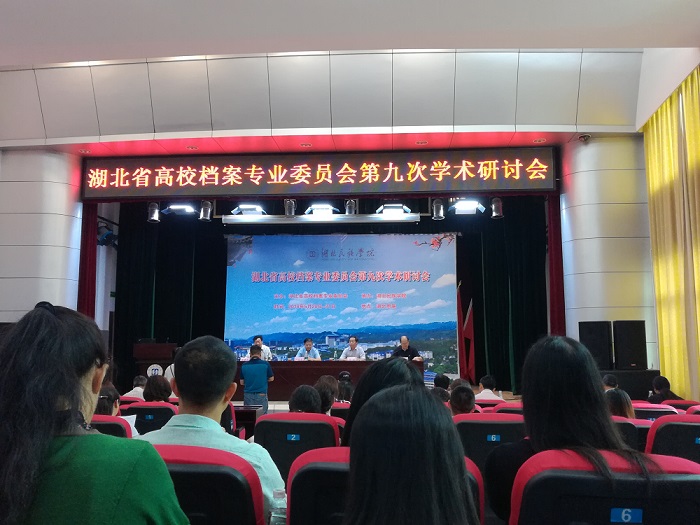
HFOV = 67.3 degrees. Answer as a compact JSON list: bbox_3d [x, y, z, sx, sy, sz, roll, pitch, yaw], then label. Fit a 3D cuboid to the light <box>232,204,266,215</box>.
[{"bbox_3d":[-1.862,-0.931,9.694,0.630,0.280,0.340,-1,-7,3],"label":"light"}]

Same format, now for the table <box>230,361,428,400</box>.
[{"bbox_3d":[-0.395,2.214,9.876,3.500,0.730,0.580,-1,-7,3],"label":"table"}]

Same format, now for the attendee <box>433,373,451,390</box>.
[{"bbox_3d":[0.991,1.838,5.735,0.500,1.240,0.750,0,-6,1],"label":"attendee"}]

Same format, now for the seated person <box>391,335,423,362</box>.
[{"bbox_3d":[1.101,2.046,10.177,0.580,1.215,0.720,0,-7,3],"label":"seated person"}]

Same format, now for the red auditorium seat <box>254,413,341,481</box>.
[{"bbox_3d":[-0.276,1.369,3.177,0.560,1.000,0.660,0,-7,3],"label":"red auditorium seat"}]

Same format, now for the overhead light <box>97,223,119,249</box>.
[{"bbox_3d":[-4.604,-0.533,10.003,0.420,0.450,0.360,2,-7,-14],"label":"overhead light"}]

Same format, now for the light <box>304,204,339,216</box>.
[{"bbox_3d":[-0.512,-0.924,9.617,0.620,0.280,0.340,-1,-7,3],"label":"light"}]

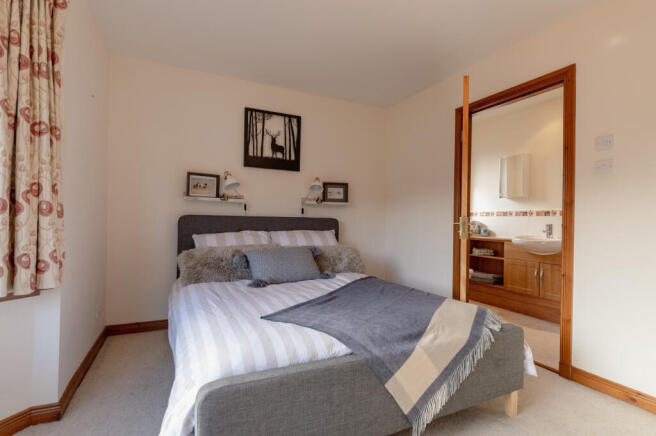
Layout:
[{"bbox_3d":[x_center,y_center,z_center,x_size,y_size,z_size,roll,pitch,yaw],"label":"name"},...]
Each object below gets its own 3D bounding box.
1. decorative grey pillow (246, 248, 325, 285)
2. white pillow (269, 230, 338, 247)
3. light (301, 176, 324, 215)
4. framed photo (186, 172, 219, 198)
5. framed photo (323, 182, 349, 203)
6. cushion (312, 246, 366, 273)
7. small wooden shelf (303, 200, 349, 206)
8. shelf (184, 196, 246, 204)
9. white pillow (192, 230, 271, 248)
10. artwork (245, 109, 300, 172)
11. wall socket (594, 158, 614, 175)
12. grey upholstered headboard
[{"bbox_3d":[-0.349,0.377,2.564,0.570,0.140,0.340,1,42,-26],"label":"decorative grey pillow"},{"bbox_3d":[-0.179,0.309,3.067,0.720,0.150,0.480,1,45,-26],"label":"white pillow"},{"bbox_3d":[-0.176,-0.241,3.304,0.215,0.390,0.210,1,0,-26],"label":"light"},{"bbox_3d":[-1.165,-0.301,2.906,0.285,0.222,0.025,1,-3,-26],"label":"framed photo"},{"bbox_3d":[0.085,-0.286,3.507,0.318,0.218,0.025,1,-3,-26],"label":"framed photo"},{"bbox_3d":[0.068,0.393,2.920,0.550,0.170,0.380,1,45,-26],"label":"cushion"},{"bbox_3d":[-0.022,-0.172,3.456,0.555,0.062,0.118,1,0,-26],"label":"small wooden shelf"},{"bbox_3d":[-1.072,-0.176,2.952,0.545,0.062,0.118,1,0,-26],"label":"shelf"},{"bbox_3d":[-0.829,0.311,2.755,0.700,0.150,0.480,1,45,-26],"label":"white pillow"},{"bbox_3d":[-0.565,-0.808,3.242,0.597,0.597,0.020,0,0,-26],"label":"artwork"},{"bbox_3d":[1.674,-0.304,1.875,0.012,0.089,0.087,1,0,-26],"label":"wall socket"},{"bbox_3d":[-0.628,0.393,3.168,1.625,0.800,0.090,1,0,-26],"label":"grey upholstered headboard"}]

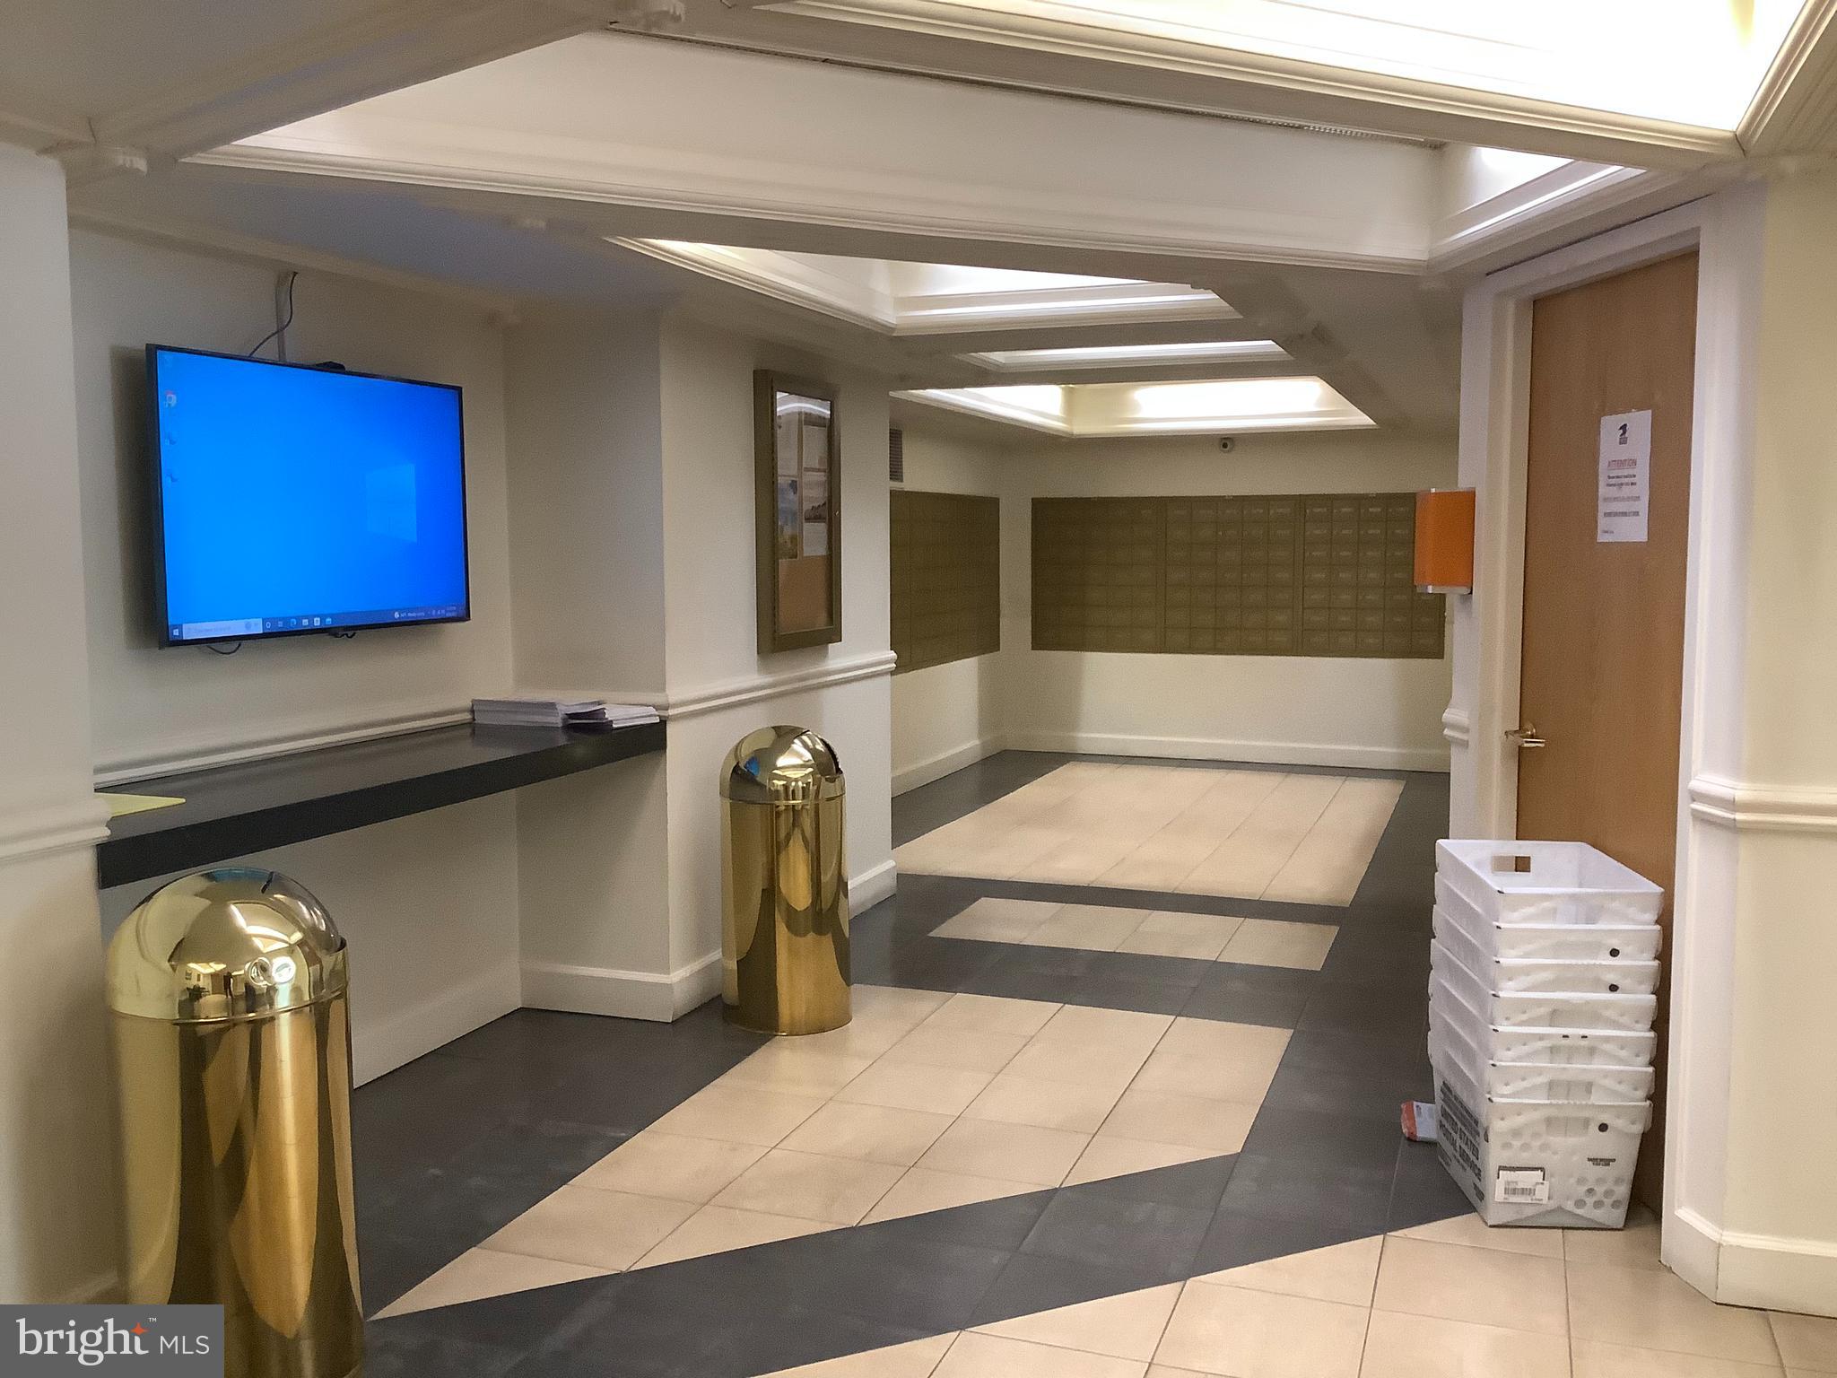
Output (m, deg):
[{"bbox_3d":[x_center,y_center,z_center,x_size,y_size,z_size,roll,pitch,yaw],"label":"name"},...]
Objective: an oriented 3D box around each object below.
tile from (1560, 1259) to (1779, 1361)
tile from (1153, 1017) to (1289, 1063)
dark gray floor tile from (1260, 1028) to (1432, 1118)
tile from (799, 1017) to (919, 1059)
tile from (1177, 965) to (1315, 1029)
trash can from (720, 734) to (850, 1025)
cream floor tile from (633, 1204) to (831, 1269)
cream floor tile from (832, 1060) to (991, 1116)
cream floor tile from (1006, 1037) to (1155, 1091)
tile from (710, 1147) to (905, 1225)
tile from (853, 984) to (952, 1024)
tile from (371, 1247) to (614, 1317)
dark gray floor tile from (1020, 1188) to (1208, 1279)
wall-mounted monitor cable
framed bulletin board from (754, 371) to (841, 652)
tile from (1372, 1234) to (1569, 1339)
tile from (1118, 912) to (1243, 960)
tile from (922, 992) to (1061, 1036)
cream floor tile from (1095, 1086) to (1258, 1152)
[{"bbox_3d":[1.395,1.165,3.067,0.343,0.010,0.342,2,6,20],"label":"tile"},{"bbox_3d":[0.883,1.010,4.721,0.343,0.010,0.342,2,6,20],"label":"tile"},{"bbox_3d":[1.184,1.061,4.536,0.369,0.010,0.707,2,6,20],"label":"dark gray floor tile"},{"bbox_3d":[-0.216,1.025,4.824,0.350,0.010,0.350,2,6,20],"label":"tile"},{"bbox_3d":[1.052,0.960,5.187,0.340,0.010,0.683,2,6,20],"label":"tile"},{"bbox_3d":[-0.400,0.556,4.990,0.390,0.890,0.390,0,5,0],"label":"trash can"},{"bbox_3d":[-0.351,1.135,3.314,0.340,0.010,0.342,2,6,20],"label":"cream floor tile"},{"bbox_3d":[-0.002,1.049,4.309,0.343,0.010,0.342,2,6,20],"label":"cream floor tile"},{"bbox_3d":[0.450,1.052,4.610,0.355,0.010,0.354,2,6,20],"label":"cream floor tile"},{"bbox_3d":[-0.242,1.125,3.715,0.350,0.010,0.350,2,6,20],"label":"tile"},{"bbox_3d":[-0.097,0.995,5.154,0.350,0.010,0.350,2,6,20],"label":"tile"},{"bbox_3d":[-0.797,1.160,3.132,0.343,0.010,0.342,2,6,20],"label":"tile"},{"bbox_3d":[0.427,1.155,3.496,0.355,0.010,0.354,2,6,20],"label":"dark gray floor tile"},{"bbox_3d":[-1.524,-0.886,3.889,0.040,0.225,0.165,2,6,19],"label":"wall-mounted monitor cable"},{"bbox_3d":[-0.404,-0.597,5.667,0.063,0.914,0.595,2,6,20],"label":"framed bulletin board"},{"bbox_3d":[1.096,1.180,3.259,0.355,0.010,0.354,2,6,20],"label":"tile"},{"bbox_3d":[0.959,0.895,5.944,0.343,0.010,0.651,2,6,20],"label":"tile"},{"bbox_3d":[0.229,0.983,4.932,0.340,0.010,0.342,2,6,20],"label":"tile"},{"bbox_3d":[0.647,1.066,4.054,0.340,0.010,0.342,2,6,20],"label":"cream floor tile"}]

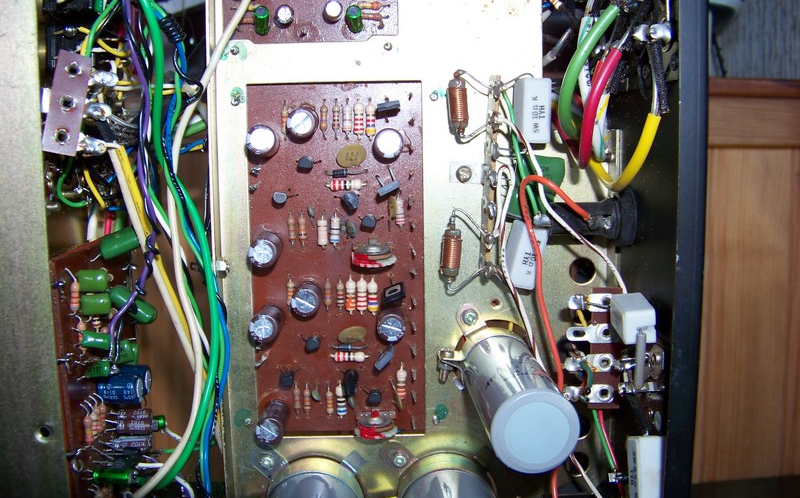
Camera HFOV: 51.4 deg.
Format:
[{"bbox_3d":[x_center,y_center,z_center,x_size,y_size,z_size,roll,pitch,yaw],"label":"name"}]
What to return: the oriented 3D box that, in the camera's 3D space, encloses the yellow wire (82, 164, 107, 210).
[{"bbox_3d":[-0.101,-0.021,0.274,0.004,0.018,0.005,-28,-13,1],"label":"yellow wire"}]

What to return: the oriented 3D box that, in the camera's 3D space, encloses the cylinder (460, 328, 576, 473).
[{"bbox_3d":[0.037,0.047,0.272,0.026,0.026,0.067,-1,10,-3],"label":"cylinder"}]

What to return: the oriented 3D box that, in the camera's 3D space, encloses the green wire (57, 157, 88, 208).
[{"bbox_3d":[-0.107,-0.022,0.272,0.011,0.017,0.007,-1,7,-3],"label":"green wire"}]

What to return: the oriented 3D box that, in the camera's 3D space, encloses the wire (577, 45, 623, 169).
[{"bbox_3d":[0.061,-0.043,0.255,0.013,0.037,0.013,-1,7,-3],"label":"wire"}]

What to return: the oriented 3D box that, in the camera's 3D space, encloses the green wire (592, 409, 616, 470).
[{"bbox_3d":[0.065,0.061,0.266,0.003,0.020,0.003,-14,-24,-1],"label":"green wire"}]

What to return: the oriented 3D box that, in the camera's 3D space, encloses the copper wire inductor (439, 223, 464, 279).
[{"bbox_3d":[0.018,0.001,0.290,0.007,0.020,0.007,4,5,-2],"label":"copper wire inductor"}]

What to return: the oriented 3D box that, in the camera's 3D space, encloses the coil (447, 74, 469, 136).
[{"bbox_3d":[0.020,-0.049,0.283,0.007,0.021,0.007,-4,7,1],"label":"coil"}]

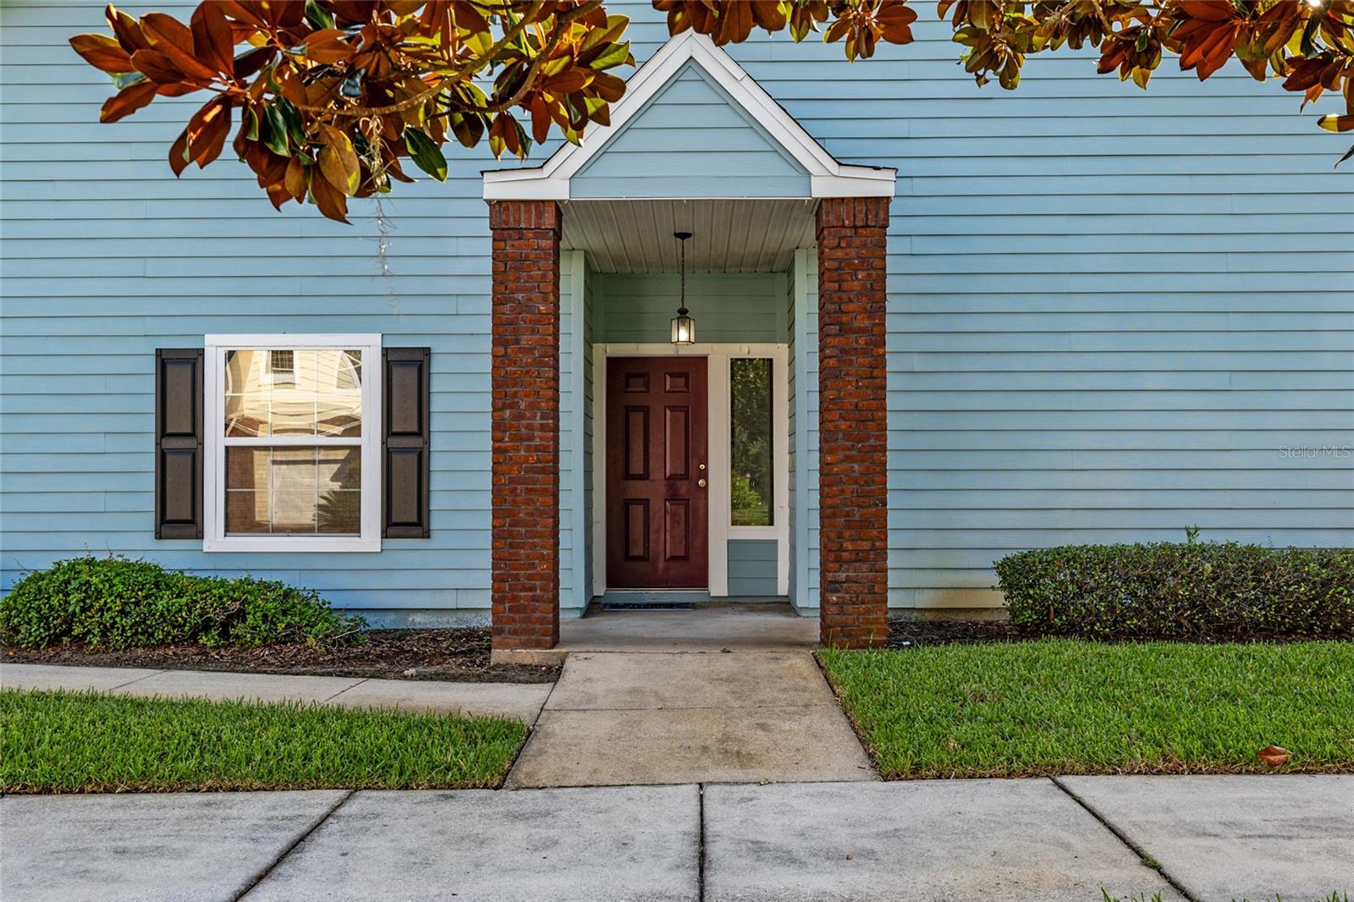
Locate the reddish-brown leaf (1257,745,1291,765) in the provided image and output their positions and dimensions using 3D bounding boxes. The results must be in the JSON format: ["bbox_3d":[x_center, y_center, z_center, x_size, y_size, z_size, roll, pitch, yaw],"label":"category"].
[{"bbox_3d":[2.603,1.325,5.080,0.135,0.068,0.085,0,-1,1],"label":"reddish-brown leaf"}]

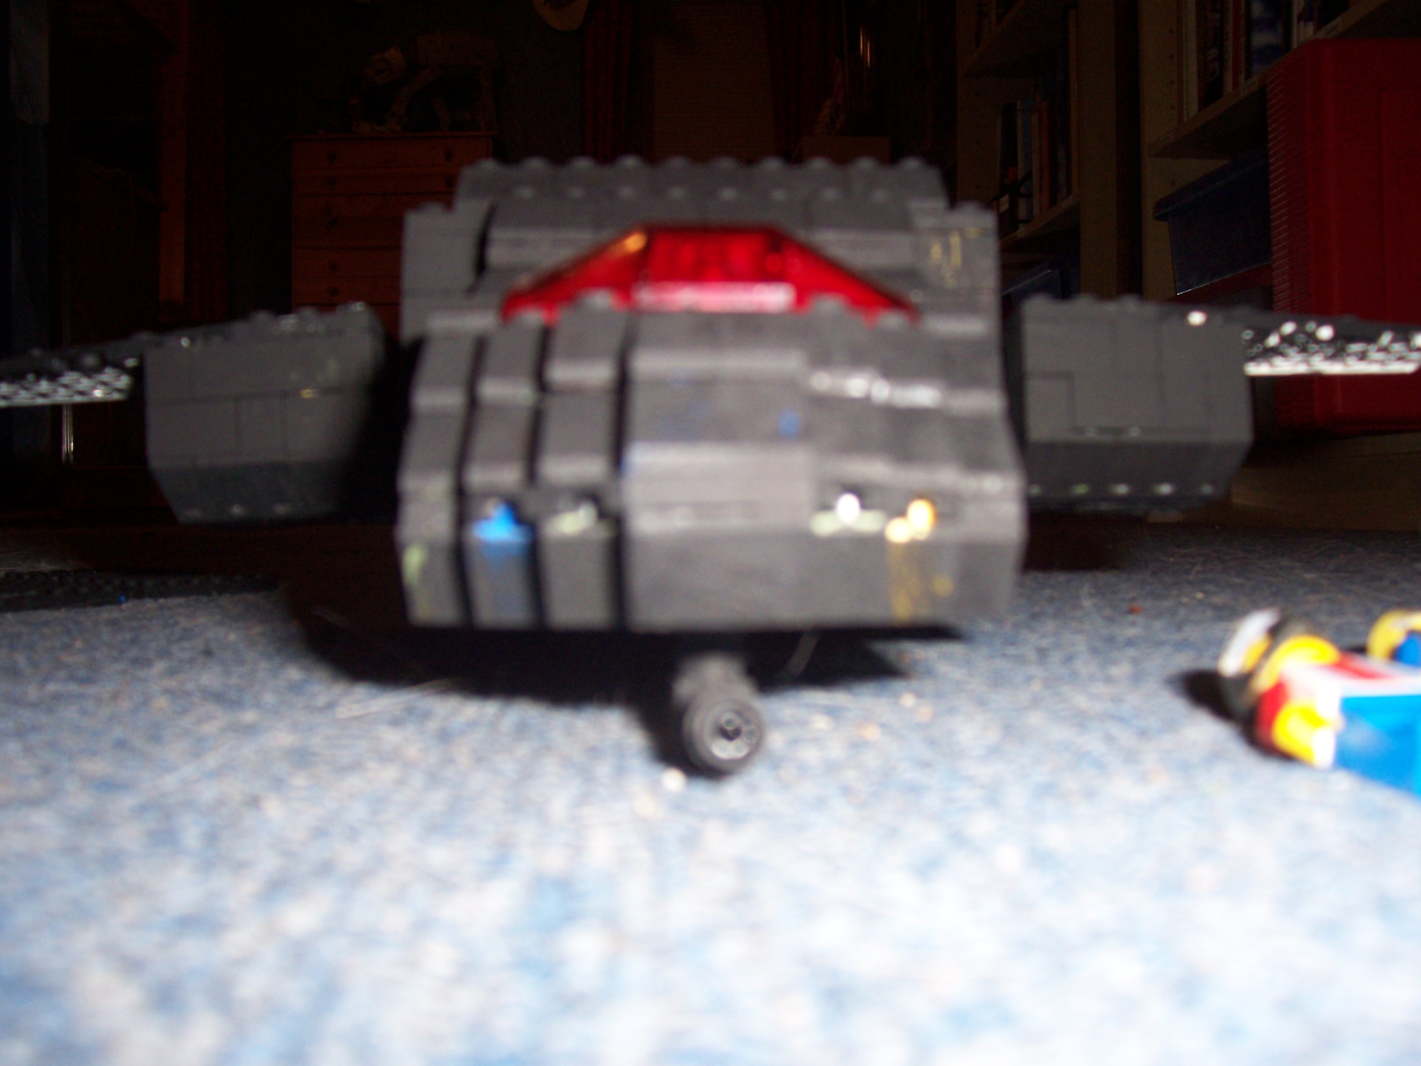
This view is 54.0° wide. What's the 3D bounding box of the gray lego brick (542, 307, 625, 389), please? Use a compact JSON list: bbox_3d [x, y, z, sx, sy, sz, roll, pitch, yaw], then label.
[{"bbox_3d":[-0.012,-0.018,0.142,0.008,0.011,0.016,0,-3,-1],"label":"gray lego brick"}]

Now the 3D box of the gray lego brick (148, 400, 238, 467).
[{"bbox_3d":[-0.091,-0.018,0.253,0.016,0.011,0.012,-3,-3,-1],"label":"gray lego brick"}]

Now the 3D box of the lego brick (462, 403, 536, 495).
[{"bbox_3d":[-0.020,-0.009,0.142,0.008,0.011,0.016,0,-3,-1],"label":"lego brick"}]

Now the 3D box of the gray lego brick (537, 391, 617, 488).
[{"bbox_3d":[-0.012,-0.009,0.134,0.008,0.011,0.016,0,-3,-1],"label":"gray lego brick"}]

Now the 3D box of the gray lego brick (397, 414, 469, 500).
[{"bbox_3d":[-0.028,-0.008,0.149,0.008,0.011,0.016,0,-3,-1],"label":"gray lego brick"}]

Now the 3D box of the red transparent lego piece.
[{"bbox_3d":[0.000,-0.029,0.163,0.048,0.016,0.056,0,-3,-1],"label":"red transparent lego piece"}]

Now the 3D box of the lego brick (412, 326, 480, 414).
[{"bbox_3d":[-0.028,-0.017,0.158,0.008,0.011,0.016,0,-3,-1],"label":"lego brick"}]

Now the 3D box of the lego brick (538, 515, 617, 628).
[{"bbox_3d":[-0.012,0.004,0.133,0.008,0.011,0.016,0,-3,-1],"label":"lego brick"}]

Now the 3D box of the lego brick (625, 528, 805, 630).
[{"bbox_3d":[0.000,0.003,0.125,0.016,0.011,0.016,0,-3,-1],"label":"lego brick"}]

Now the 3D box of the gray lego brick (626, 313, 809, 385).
[{"bbox_3d":[0.000,-0.019,0.134,0.016,0.011,0.016,0,-3,-1],"label":"gray lego brick"}]

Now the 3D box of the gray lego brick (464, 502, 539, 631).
[{"bbox_3d":[-0.020,0.004,0.141,0.008,0.011,0.016,0,-3,-1],"label":"gray lego brick"}]

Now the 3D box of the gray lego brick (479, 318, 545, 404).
[{"bbox_3d":[-0.020,-0.018,0.150,0.008,0.011,0.016,0,-3,-1],"label":"gray lego brick"}]

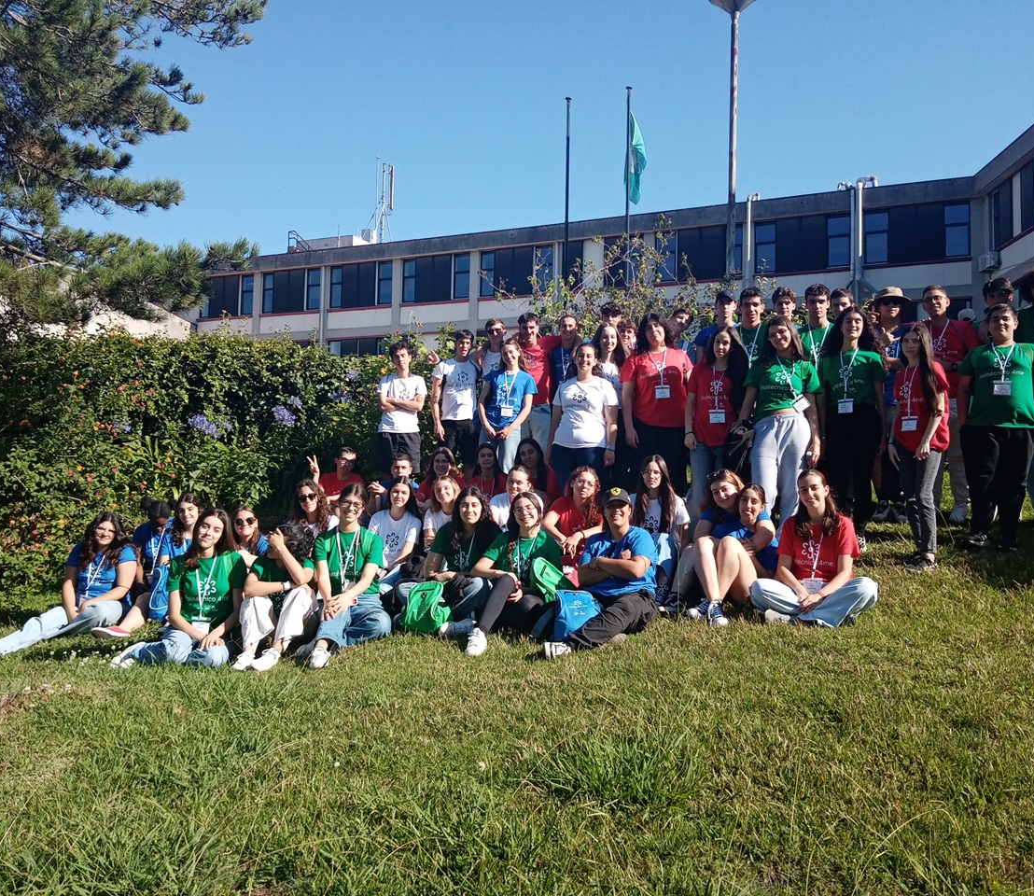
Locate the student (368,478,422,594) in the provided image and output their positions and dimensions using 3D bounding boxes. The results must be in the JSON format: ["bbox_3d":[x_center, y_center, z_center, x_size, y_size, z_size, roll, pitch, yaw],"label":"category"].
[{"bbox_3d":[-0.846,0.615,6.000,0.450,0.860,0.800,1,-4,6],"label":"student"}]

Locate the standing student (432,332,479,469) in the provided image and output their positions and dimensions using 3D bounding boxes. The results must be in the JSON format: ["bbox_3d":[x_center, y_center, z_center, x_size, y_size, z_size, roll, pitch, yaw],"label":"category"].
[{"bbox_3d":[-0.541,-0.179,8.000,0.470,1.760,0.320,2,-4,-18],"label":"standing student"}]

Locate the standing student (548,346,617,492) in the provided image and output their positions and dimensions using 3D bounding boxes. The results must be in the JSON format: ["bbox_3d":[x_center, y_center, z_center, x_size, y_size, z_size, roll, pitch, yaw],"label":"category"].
[{"bbox_3d":[0.509,0.004,6.850,0.530,1.630,0.340,1,-4,8],"label":"standing student"}]

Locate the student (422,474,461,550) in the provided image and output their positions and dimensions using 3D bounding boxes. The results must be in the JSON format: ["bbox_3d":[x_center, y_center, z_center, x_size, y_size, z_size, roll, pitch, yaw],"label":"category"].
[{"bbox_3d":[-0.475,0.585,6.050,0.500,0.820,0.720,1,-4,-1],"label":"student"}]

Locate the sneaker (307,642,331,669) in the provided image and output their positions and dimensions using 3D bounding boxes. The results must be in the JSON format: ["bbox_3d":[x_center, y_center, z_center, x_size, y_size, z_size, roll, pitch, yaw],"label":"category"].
[{"bbox_3d":[-1.069,1.122,4.850,0.100,0.110,0.250,2,0,-6],"label":"sneaker"}]

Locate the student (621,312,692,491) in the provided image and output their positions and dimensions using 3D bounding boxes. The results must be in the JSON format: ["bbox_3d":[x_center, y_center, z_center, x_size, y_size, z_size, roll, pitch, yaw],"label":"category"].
[{"bbox_3d":[1.034,-0.194,6.650,0.540,1.640,0.360,1,-4,9],"label":"student"}]

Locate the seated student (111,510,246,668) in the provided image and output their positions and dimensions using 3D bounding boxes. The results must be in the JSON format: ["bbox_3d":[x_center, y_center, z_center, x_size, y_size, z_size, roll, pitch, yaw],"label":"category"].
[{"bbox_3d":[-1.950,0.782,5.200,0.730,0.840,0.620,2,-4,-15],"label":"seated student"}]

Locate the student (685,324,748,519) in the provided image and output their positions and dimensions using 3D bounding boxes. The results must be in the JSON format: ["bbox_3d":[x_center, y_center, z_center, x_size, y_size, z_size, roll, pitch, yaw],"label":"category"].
[{"bbox_3d":[1.481,-0.112,6.700,0.480,1.630,0.340,0,-4,19],"label":"student"}]

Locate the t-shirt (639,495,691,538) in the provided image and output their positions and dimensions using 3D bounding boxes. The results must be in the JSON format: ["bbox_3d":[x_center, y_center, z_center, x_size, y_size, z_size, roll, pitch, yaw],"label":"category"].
[{"bbox_3d":[0.919,0.572,5.950,0.460,0.530,0.280,1,-4,7],"label":"t-shirt"}]

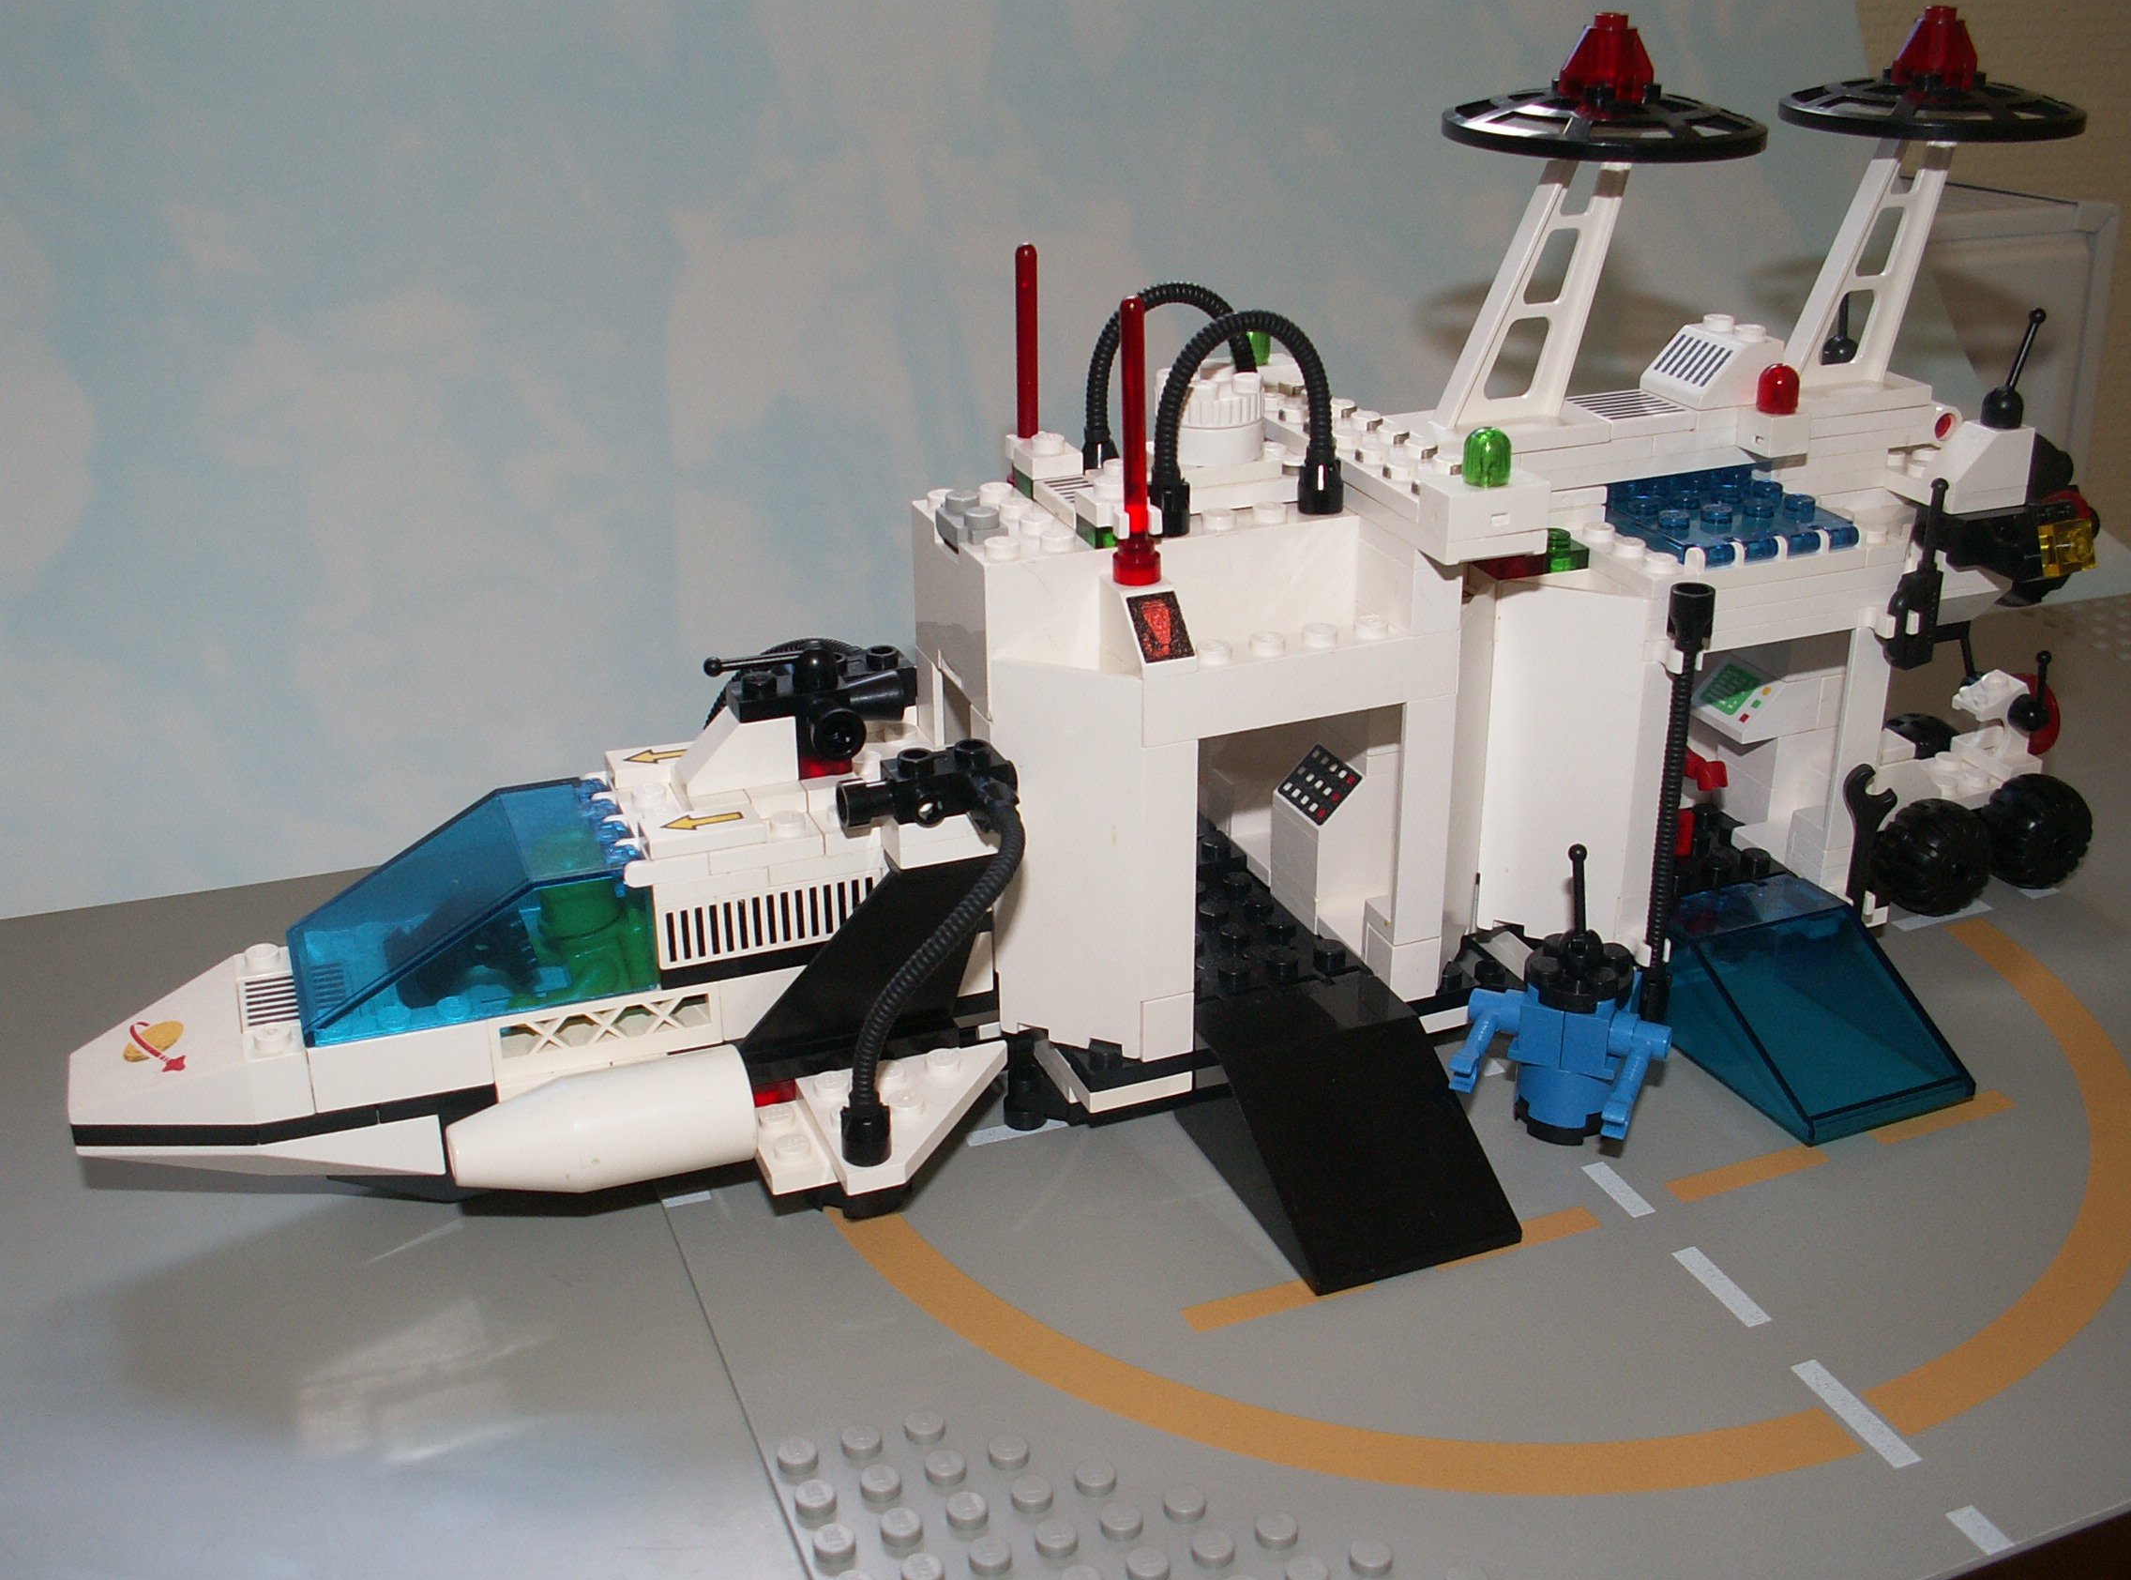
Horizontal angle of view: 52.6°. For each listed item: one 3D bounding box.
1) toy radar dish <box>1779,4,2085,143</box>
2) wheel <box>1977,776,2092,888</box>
[{"bbox_3d":[0.136,-0.114,0.338,0.048,0.019,0.048,0,24,0],"label":"toy radar dish"},{"bbox_3d":[0.176,0.008,0.390,0.021,0.021,0.015,-10,26,-18],"label":"wheel"}]

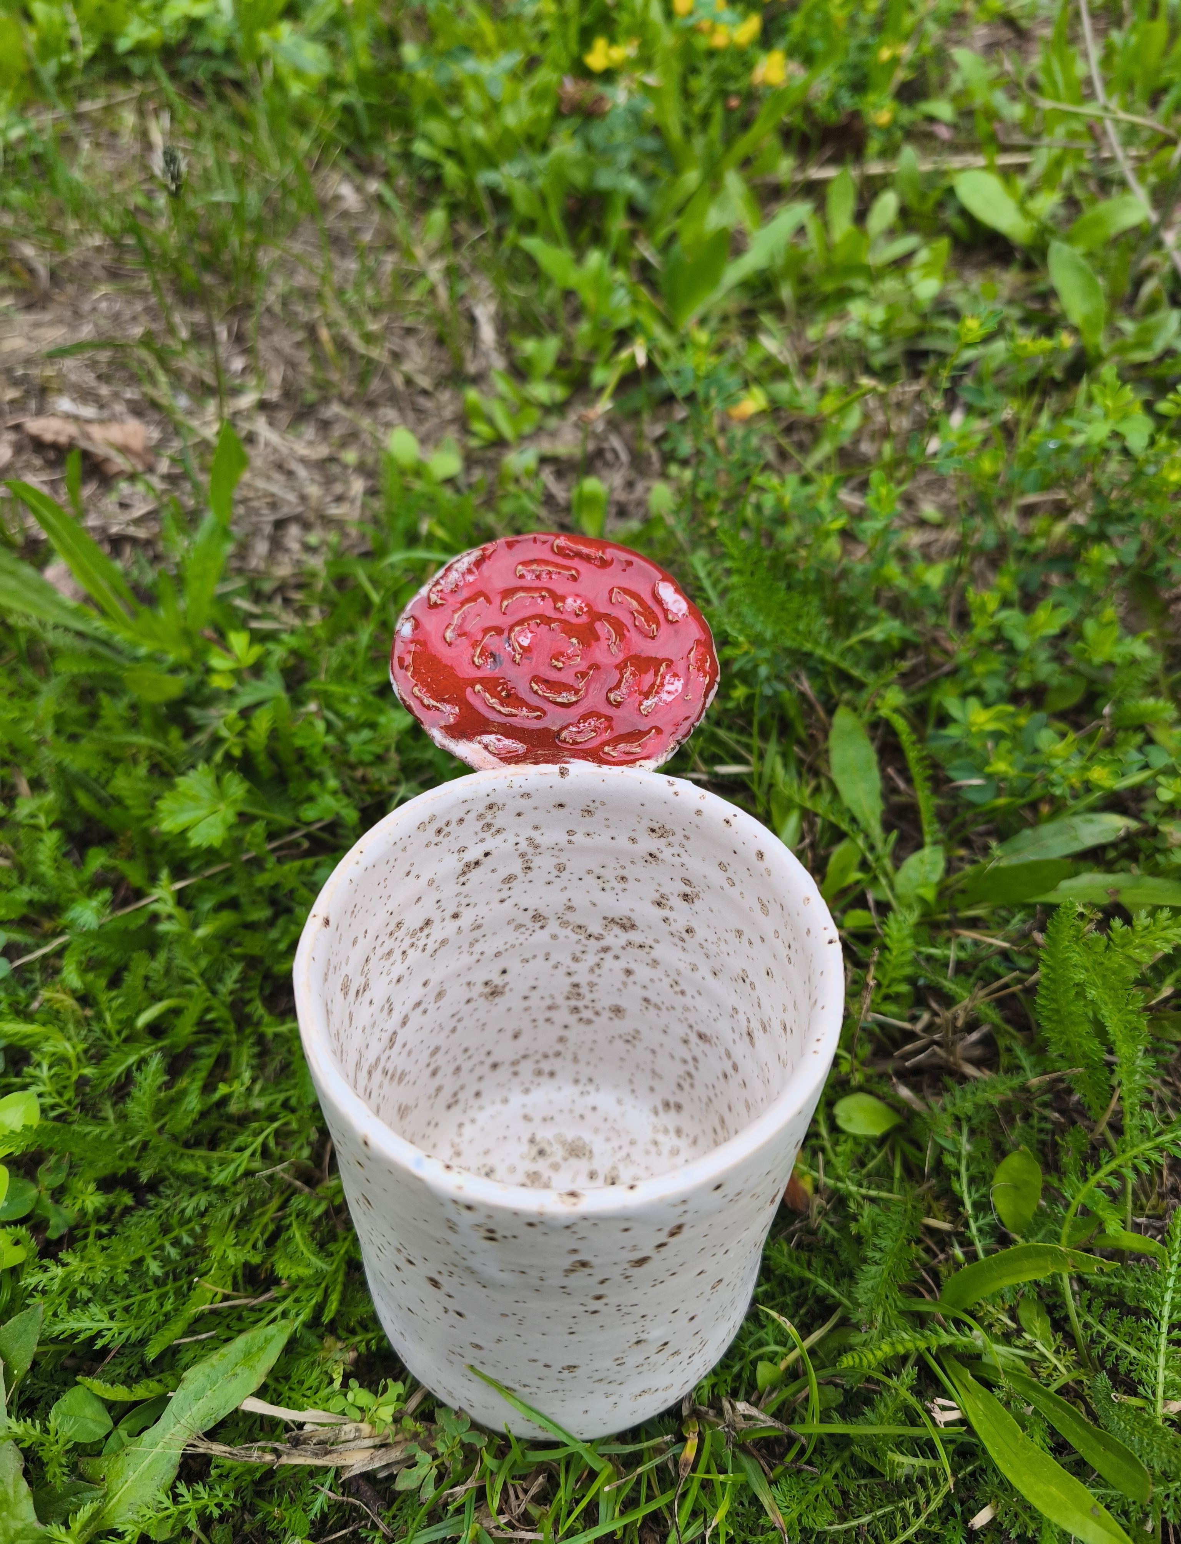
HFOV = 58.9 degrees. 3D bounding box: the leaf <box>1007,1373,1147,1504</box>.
[{"bbox_3d":[0.084,0.118,0.188,0.032,0.004,0.009,30,62,33],"label":"leaf"}]

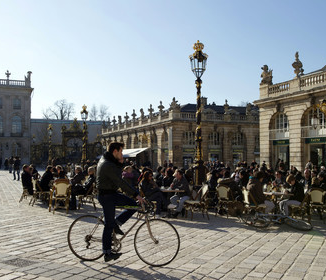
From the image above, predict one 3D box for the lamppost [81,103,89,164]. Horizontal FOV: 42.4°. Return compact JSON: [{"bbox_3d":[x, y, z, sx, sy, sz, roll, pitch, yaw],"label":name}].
[{"bbox_3d":[-7.673,0.029,41.144,0.820,6.990,0.820,1,-3,-23],"label":"lamppost"}]

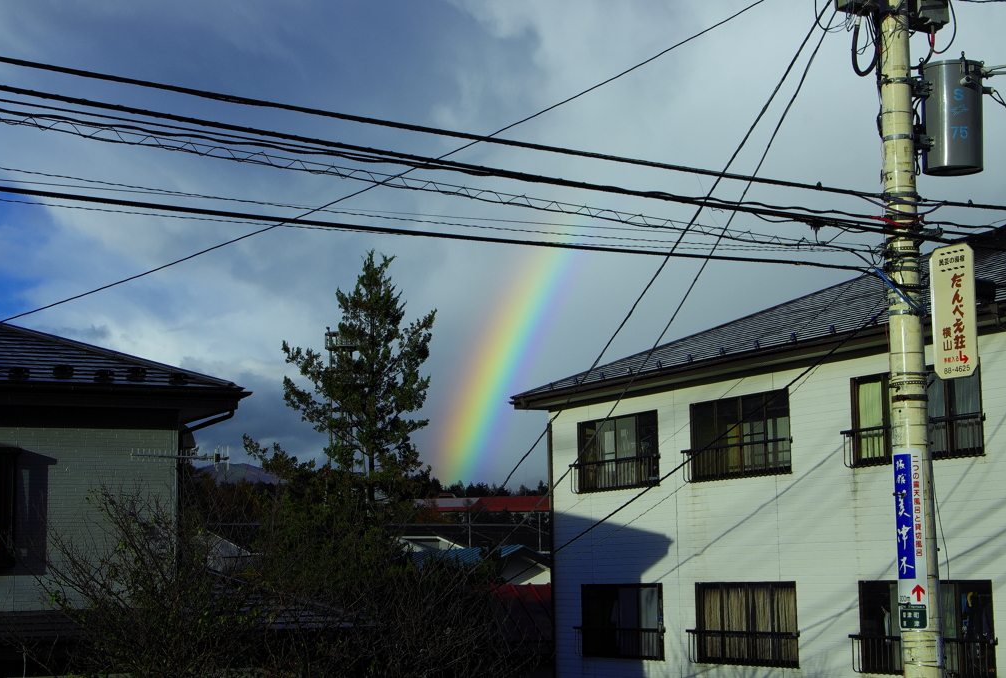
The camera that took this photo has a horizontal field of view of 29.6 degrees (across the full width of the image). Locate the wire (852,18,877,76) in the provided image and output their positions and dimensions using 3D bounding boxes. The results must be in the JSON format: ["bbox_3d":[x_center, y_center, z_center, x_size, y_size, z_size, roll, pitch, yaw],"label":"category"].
[{"bbox_3d":[3.384,-2.729,17.800,0.250,0.570,0.120,0,-7,-8],"label":"wire"}]

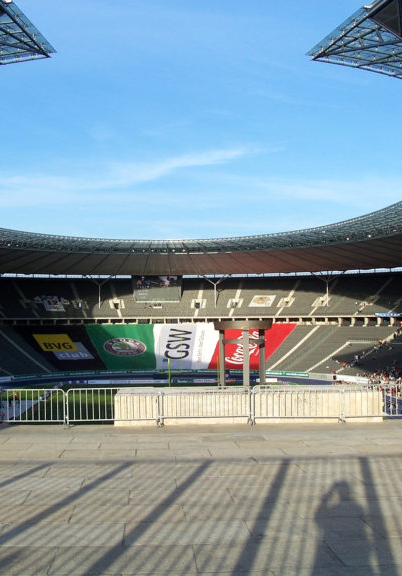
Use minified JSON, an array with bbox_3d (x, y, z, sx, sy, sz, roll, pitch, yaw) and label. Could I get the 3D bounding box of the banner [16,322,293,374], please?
[{"bbox_3d":[-13.800,18.100,250.500,93.000,7.000,39.000,0,25,-4],"label":"banner"}]

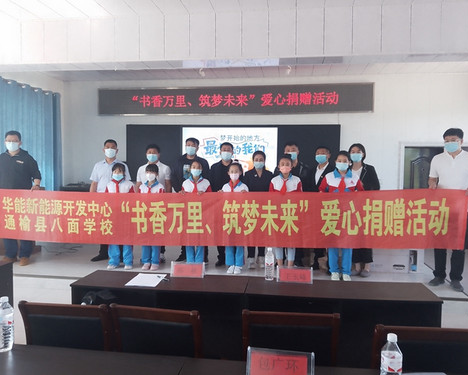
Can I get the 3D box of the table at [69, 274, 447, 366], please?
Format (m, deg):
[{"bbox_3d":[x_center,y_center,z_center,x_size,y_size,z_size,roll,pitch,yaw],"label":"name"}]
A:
[{"bbox_3d":[0.108,1.033,2.696,2.390,0.735,0.395,1,3,6],"label":"table"}]

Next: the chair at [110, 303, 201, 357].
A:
[{"bbox_3d":[-0.326,0.990,2.057,0.460,0.890,0.540,1,3,11],"label":"chair"}]

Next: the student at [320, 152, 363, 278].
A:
[{"bbox_3d":[1.314,0.341,4.776,0.510,1.562,0.340,1,3,8],"label":"student"}]

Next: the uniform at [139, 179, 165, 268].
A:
[{"bbox_3d":[-1.097,0.470,5.233,0.360,1.156,0.280,1,3,8],"label":"uniform"}]

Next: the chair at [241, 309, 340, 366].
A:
[{"bbox_3d":[0.289,1.015,2.066,0.453,0.900,0.540,1,4,6],"label":"chair"}]

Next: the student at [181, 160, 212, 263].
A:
[{"bbox_3d":[-0.496,0.386,5.158,0.420,1.483,0.270,1,3,6],"label":"student"}]

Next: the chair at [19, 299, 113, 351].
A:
[{"bbox_3d":[-0.774,0.989,2.136,0.450,0.920,0.550,1,3,6],"label":"chair"}]

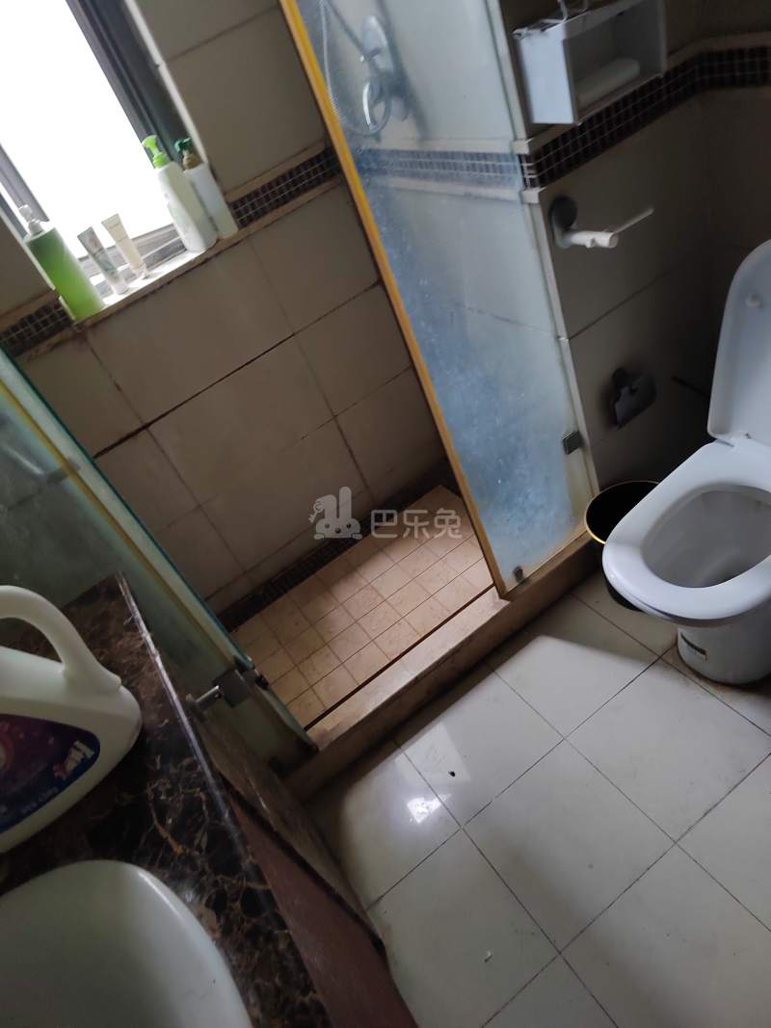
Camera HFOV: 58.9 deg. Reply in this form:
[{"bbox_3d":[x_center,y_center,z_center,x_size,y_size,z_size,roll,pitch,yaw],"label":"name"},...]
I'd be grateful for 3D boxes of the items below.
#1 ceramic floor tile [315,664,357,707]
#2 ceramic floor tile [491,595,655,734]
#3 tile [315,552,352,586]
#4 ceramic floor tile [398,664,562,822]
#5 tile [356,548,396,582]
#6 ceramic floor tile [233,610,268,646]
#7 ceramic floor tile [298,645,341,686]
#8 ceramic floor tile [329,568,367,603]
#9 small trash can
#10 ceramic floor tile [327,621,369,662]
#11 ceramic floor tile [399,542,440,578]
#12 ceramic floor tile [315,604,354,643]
[{"bbox_3d":[-0.128,0.442,1.747,0.100,0.010,0.094,-35,39,-13],"label":"ceramic floor tile"},{"bbox_3d":[0.451,0.364,1.685,0.300,0.010,0.297,-35,39,-13],"label":"ceramic floor tile"},{"bbox_3d":[-0.159,0.178,2.092,0.099,0.009,0.097,-35,37,-13],"label":"tile"},{"bbox_3d":[0.211,0.531,1.617,0.300,0.010,0.297,-35,39,-13],"label":"ceramic floor tile"},{"bbox_3d":[-0.028,0.161,2.024,0.100,0.010,0.094,-35,39,-13],"label":"tile"},{"bbox_3d":[-0.392,0.347,2.001,0.100,0.010,0.082,-35,39,-13],"label":"ceramic floor tile"},{"bbox_3d":[-0.173,0.404,1.812,0.098,0.010,0.097,-35,39,-13],"label":"ceramic floor tile"},{"bbox_3d":[-0.121,0.237,2.213,0.108,0.010,0.103,-35,38,-13],"label":"ceramic floor tile"},{"bbox_3d":[0.624,0.089,1.683,0.228,0.257,0.228,-15,39,13],"label":"small trash can"},{"bbox_3d":[-0.095,0.348,1.840,0.100,0.010,0.094,-35,39,-13],"label":"ceramic floor tile"},{"bbox_3d":[0.106,0.155,2.182,0.108,0.010,0.103,-35,38,-13],"label":"ceramic floor tile"},{"bbox_3d":[-0.157,0.341,2.108,0.108,0.010,0.103,-35,38,-13],"label":"ceramic floor tile"}]

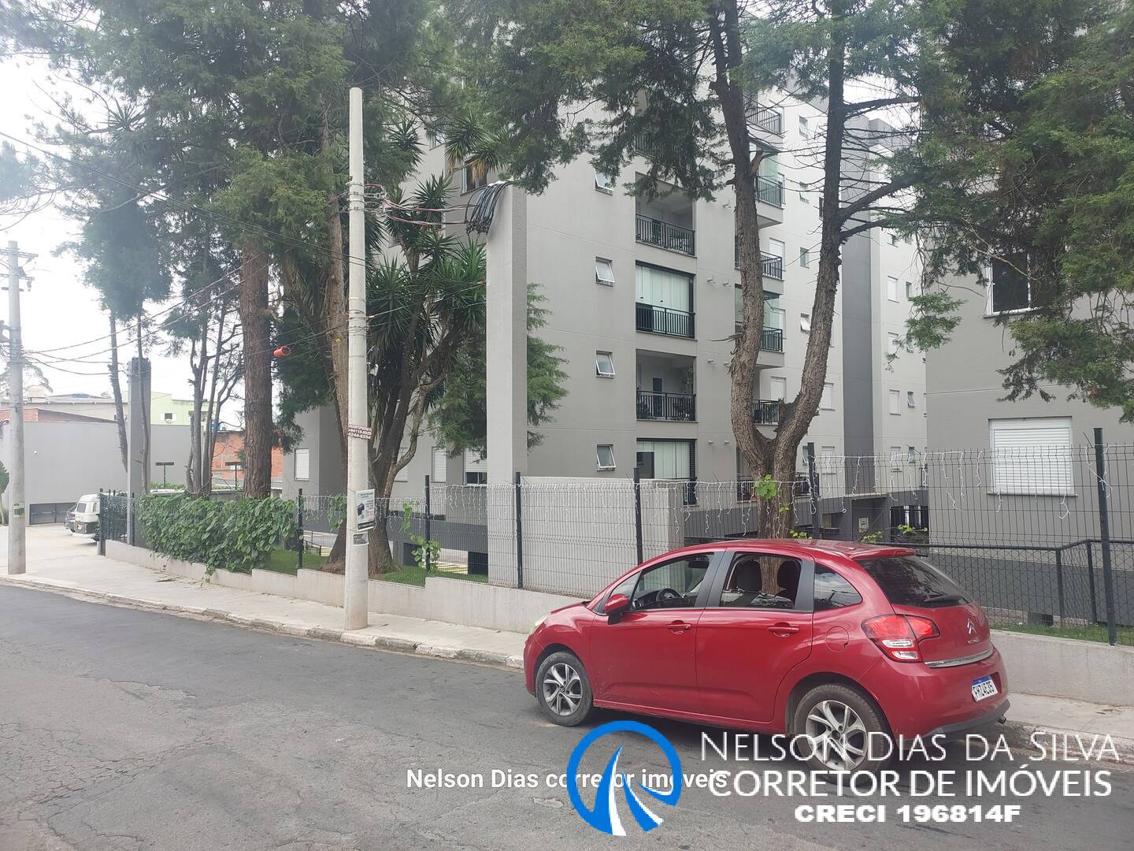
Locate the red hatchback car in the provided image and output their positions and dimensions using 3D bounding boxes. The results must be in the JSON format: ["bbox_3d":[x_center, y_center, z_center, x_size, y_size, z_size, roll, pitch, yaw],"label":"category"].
[{"bbox_3d":[1.344,1.695,7.339,1.750,1.520,3.930,8,-11,-44],"label":"red hatchback car"}]

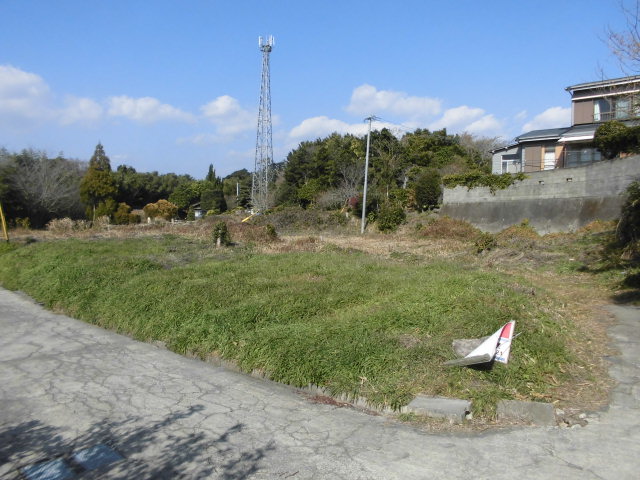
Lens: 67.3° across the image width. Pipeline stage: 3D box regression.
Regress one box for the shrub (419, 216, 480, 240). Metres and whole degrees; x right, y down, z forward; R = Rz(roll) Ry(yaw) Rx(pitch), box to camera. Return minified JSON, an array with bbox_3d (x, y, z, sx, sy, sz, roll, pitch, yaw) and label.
[{"bbox_3d":[7.947,-0.706,29.500,3.730,1.470,2.420,2,2,15],"label":"shrub"}]

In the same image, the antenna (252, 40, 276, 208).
[{"bbox_3d":[-10.578,-21.812,90.000,3.400,33.660,3.400,2,2,21],"label":"antenna"}]

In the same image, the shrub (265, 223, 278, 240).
[{"bbox_3d":[-2.775,-0.486,27.500,0.801,1.030,0.850,1,2,0],"label":"shrub"}]

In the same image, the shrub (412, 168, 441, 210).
[{"bbox_3d":[8.197,-3.887,37.000,2.410,3.230,2.290,2,2,12],"label":"shrub"}]

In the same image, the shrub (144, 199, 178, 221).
[{"bbox_3d":[-16.486,-3.172,50.000,3.470,2.290,2.950,1,2,-18],"label":"shrub"}]

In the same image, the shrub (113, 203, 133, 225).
[{"bbox_3d":[-18.900,-2.536,46.000,1.880,2.110,1.780,0,2,-22],"label":"shrub"}]

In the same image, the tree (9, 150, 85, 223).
[{"bbox_3d":[-31.295,-6.021,55.003,8.520,8.240,7.670,0,2,-30],"label":"tree"}]

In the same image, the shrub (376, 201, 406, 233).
[{"bbox_3d":[5.355,-1.760,36.000,2.200,2.400,2.090,1,2,8],"label":"shrub"}]

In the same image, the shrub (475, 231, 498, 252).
[{"bbox_3d":[7.447,0.112,21.500,1.073,0.895,1.000,1,2,0],"label":"shrub"}]

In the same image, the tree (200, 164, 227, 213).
[{"bbox_3d":[-15.952,-7.714,72.000,3.894,7.190,3.600,1,2,0],"label":"tree"}]

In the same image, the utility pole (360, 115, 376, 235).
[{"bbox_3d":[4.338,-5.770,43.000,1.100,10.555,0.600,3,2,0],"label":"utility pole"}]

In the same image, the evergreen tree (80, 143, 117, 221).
[{"bbox_3d":[-26.726,-7.058,58.000,4.344,9.411,4.200,1,2,0],"label":"evergreen tree"}]

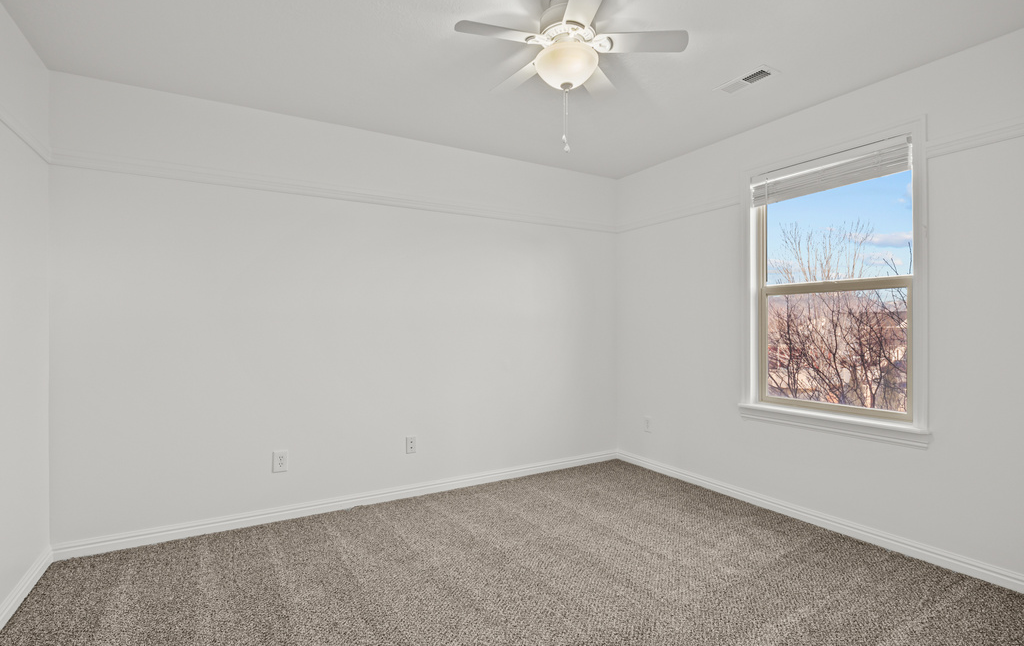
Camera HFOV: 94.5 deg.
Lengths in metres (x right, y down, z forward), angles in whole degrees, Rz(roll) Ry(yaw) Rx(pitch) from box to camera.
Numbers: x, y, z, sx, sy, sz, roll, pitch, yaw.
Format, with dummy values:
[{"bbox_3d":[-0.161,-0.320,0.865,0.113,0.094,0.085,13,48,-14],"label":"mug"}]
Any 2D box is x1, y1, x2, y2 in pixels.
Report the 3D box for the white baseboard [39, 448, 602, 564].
[{"bbox_3d":[-0.672,1.135,3.220,3.673,0.086,0.015,0,0,-29],"label":"white baseboard"}]

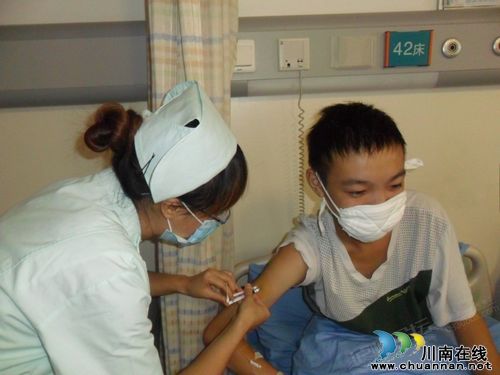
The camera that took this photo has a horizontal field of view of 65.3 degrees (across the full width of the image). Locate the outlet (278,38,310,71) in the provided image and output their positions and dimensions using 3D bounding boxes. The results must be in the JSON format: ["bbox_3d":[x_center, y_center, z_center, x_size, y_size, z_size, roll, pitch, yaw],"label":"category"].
[{"bbox_3d":[0.127,-0.373,1.095,0.087,0.087,0.012,-4,14,-5],"label":"outlet"}]

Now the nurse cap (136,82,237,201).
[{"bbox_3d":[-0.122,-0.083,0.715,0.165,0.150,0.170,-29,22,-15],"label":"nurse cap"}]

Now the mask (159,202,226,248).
[{"bbox_3d":[-0.112,0.062,0.735,0.100,0.072,0.120,-52,29,-8],"label":"mask"}]

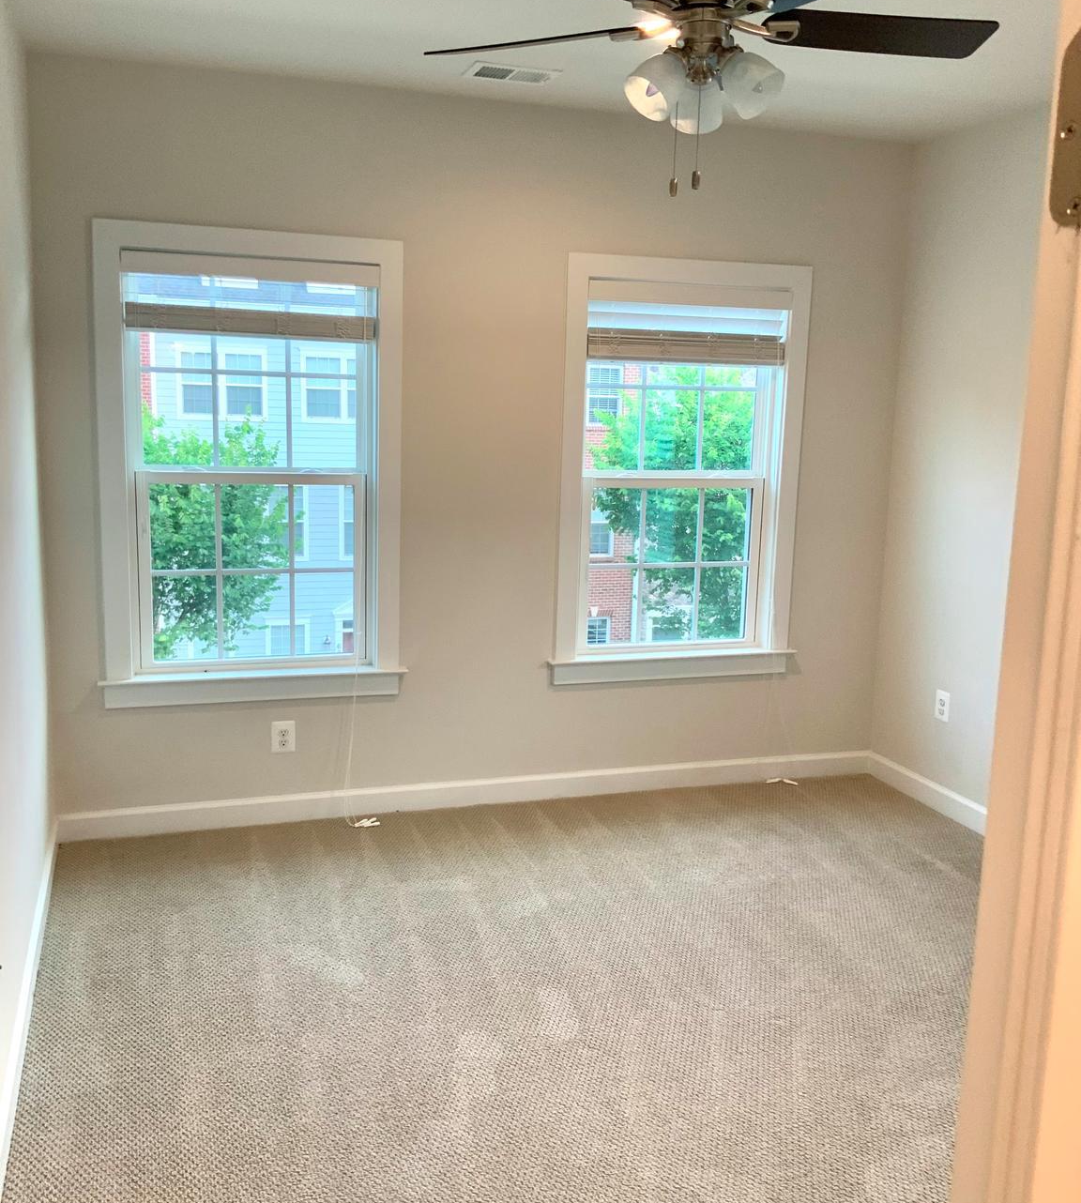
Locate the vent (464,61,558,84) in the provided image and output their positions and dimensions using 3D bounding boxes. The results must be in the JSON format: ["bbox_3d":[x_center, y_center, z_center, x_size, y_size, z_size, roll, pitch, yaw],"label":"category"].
[{"bbox_3d":[-0.102,-1.790,4.103,0.295,0.018,0.195,-2,10,-18],"label":"vent"}]

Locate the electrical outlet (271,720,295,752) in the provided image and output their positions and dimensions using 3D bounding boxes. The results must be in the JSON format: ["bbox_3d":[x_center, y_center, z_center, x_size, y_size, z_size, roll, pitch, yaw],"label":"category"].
[{"bbox_3d":[-0.987,0.520,4.640,0.082,0.121,0.010,-2,10,-18],"label":"electrical outlet"}]

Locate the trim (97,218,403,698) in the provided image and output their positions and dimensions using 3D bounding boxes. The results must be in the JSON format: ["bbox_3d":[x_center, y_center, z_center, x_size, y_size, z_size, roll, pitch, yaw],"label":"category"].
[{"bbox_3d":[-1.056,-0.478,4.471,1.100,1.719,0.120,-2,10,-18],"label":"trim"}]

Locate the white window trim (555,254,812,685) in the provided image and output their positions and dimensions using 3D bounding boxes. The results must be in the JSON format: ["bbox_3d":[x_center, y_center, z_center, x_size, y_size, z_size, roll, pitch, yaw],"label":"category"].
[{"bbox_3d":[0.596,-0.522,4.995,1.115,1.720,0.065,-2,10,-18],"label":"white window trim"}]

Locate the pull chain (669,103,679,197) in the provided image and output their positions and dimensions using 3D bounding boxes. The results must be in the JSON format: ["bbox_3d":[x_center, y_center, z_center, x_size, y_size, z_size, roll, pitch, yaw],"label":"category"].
[{"bbox_3d":[0.296,-0.992,2.652,0.017,0.208,0.017,-2,10,-18],"label":"pull chain"}]

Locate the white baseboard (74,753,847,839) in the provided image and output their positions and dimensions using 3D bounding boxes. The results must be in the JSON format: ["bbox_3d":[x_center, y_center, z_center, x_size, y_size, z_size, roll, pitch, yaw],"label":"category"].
[{"bbox_3d":[-0.138,0.782,4.974,3.448,0.106,0.018,-2,10,-18],"label":"white baseboard"}]

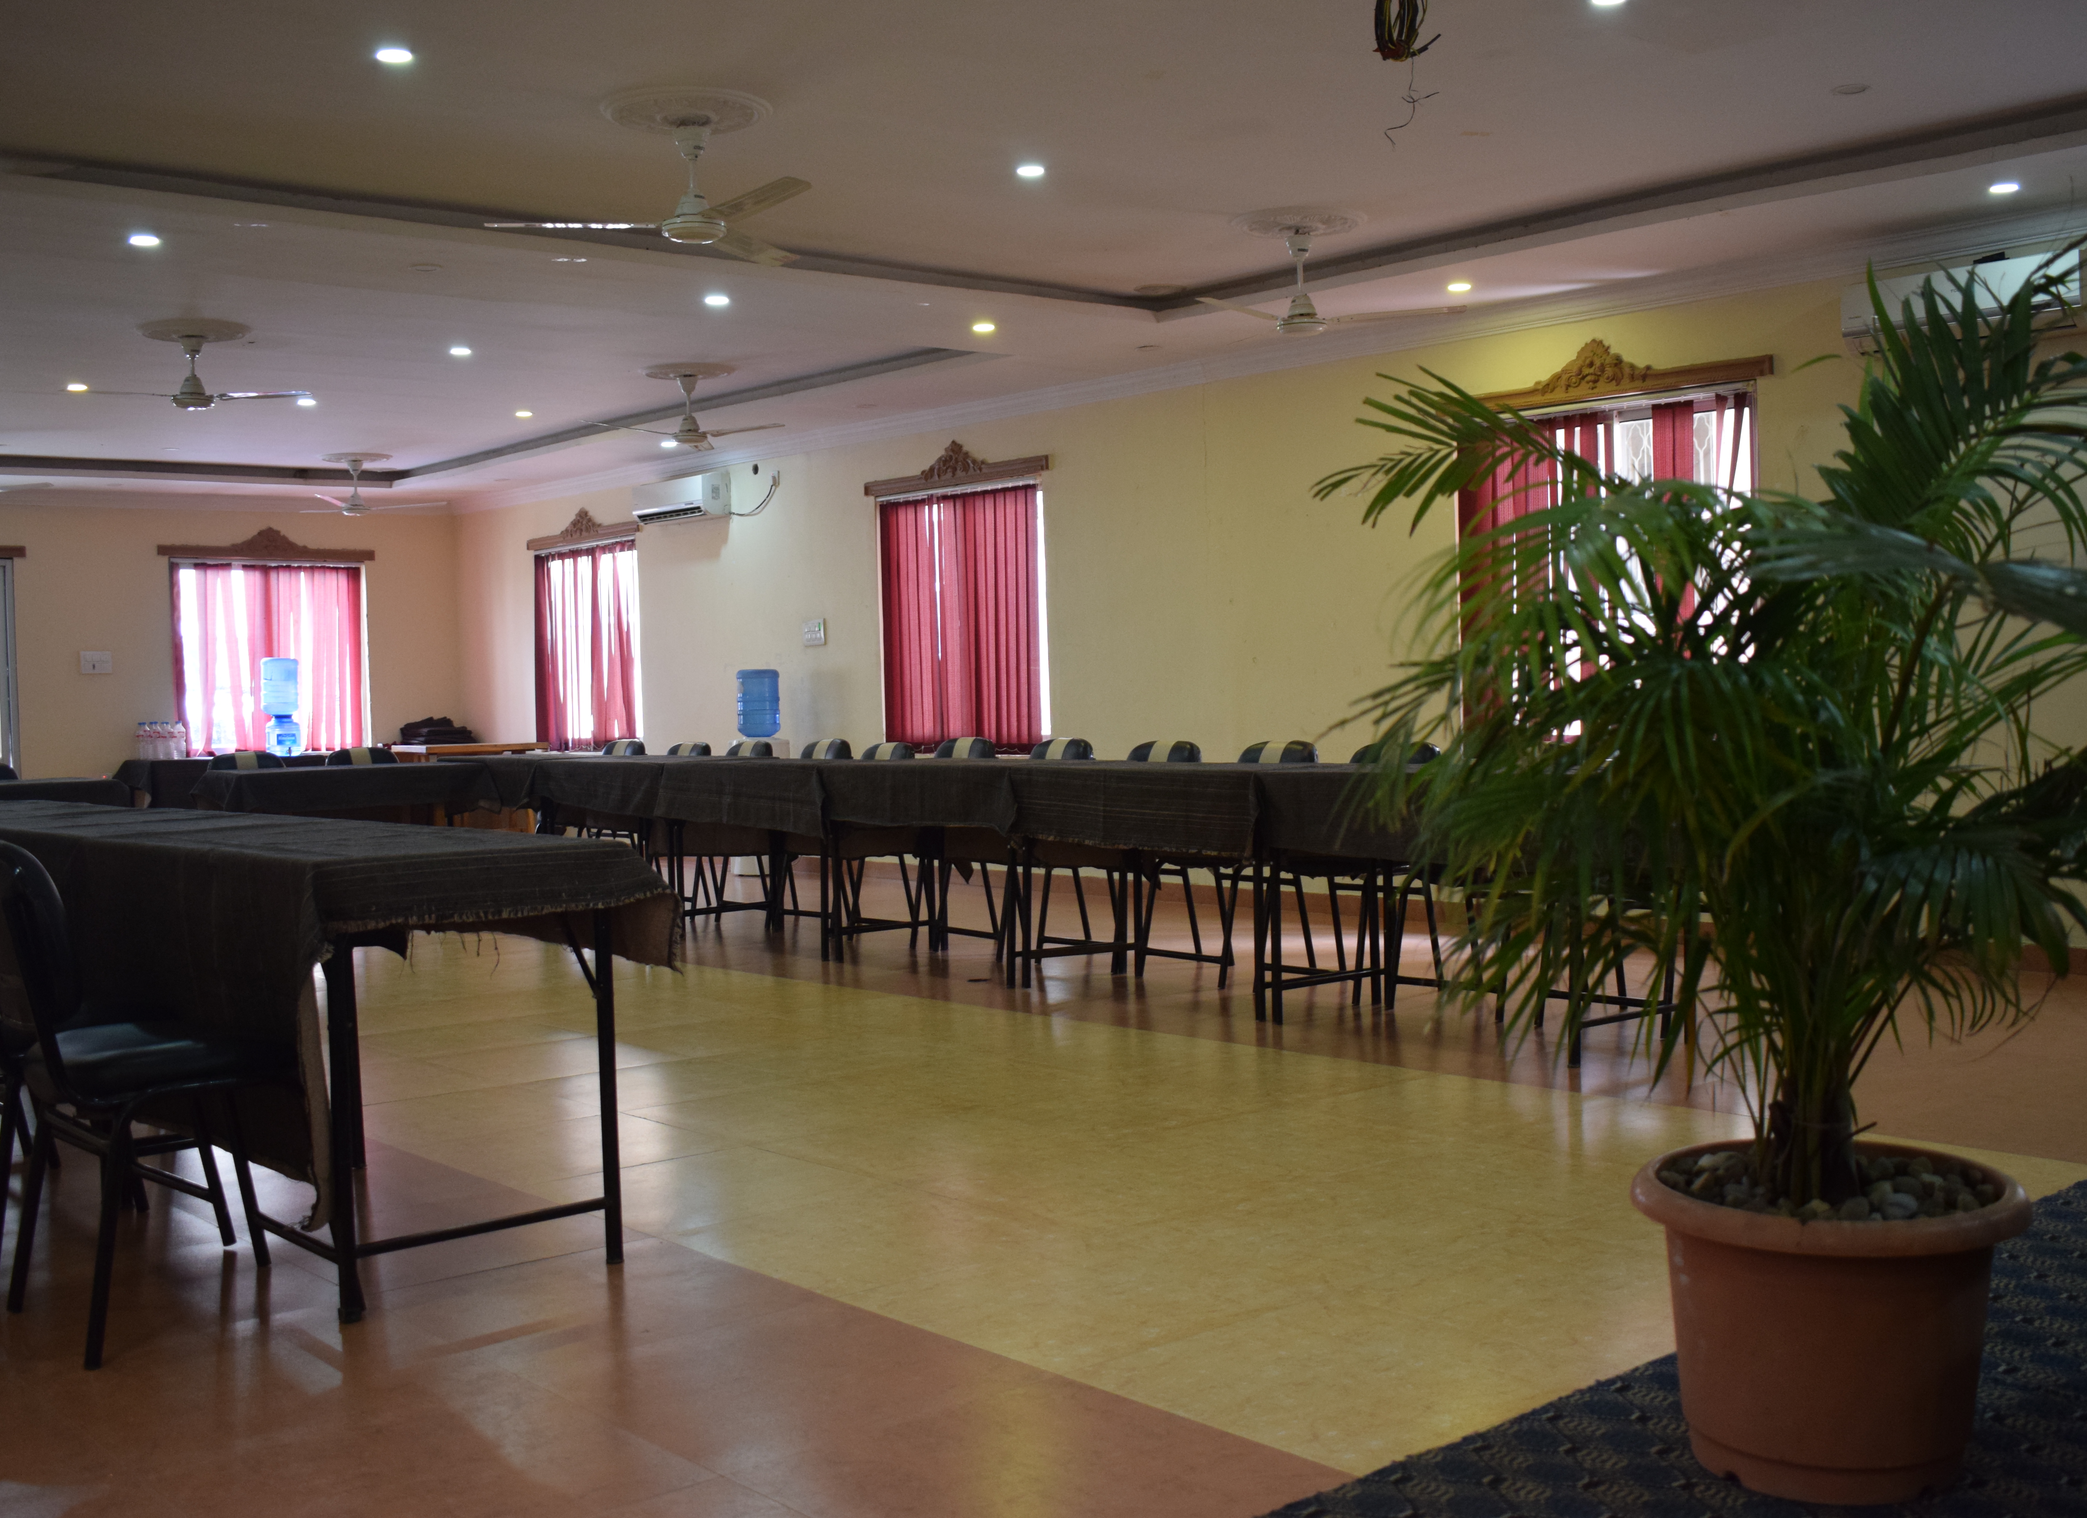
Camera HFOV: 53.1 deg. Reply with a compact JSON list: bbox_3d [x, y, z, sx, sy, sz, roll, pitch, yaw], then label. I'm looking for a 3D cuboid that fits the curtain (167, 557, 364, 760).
[{"bbox_3d":[-5.631,-0.726,15.283,1.450,1.420,0.100,-3,2,-42],"label":"curtain"}]

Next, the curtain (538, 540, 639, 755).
[{"bbox_3d":[-3.235,-0.785,14.756,0.090,1.416,1.400,-3,3,-41],"label":"curtain"}]

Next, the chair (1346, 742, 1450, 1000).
[{"bbox_3d":[1.094,0.379,7.304,0.550,0.870,0.460,-3,2,-42],"label":"chair"}]

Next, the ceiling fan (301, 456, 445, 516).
[{"bbox_3d":[-4.474,-1.786,13.744,1.100,0.390,1.100,-1,2,0],"label":"ceiling fan"}]

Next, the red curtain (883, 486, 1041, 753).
[{"bbox_3d":[-0.472,-0.761,11.589,0.090,1.421,1.367,-3,3,-41],"label":"red curtain"}]

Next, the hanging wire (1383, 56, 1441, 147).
[{"bbox_3d":[0.711,-1.305,4.095,0.115,0.180,0.090,-1,2,0],"label":"hanging wire"}]

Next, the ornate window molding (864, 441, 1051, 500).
[{"bbox_3d":[-0.509,-1.622,11.511,0.075,0.243,1.590,-3,3,-41],"label":"ornate window molding"}]

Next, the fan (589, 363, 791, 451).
[{"bbox_3d":[-1.779,-1.765,10.504,1.100,0.390,1.100,-1,2,0],"label":"fan"}]

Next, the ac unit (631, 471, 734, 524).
[{"bbox_3d":[-2.346,-1.685,13.508,0.222,0.293,0.868,-3,3,-41],"label":"ac unit"}]

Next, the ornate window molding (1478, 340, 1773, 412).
[{"bbox_3d":[2.212,-1.567,8.395,0.075,0.243,1.584,-3,3,-41],"label":"ornate window molding"}]

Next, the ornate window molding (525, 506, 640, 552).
[{"bbox_3d":[-3.302,-1.654,14.747,0.100,0.250,1.620,-3,2,-42],"label":"ornate window molding"}]

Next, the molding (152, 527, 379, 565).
[{"bbox_3d":[-5.638,-1.571,15.199,1.617,0.243,0.075,-3,3,-41],"label":"molding"}]

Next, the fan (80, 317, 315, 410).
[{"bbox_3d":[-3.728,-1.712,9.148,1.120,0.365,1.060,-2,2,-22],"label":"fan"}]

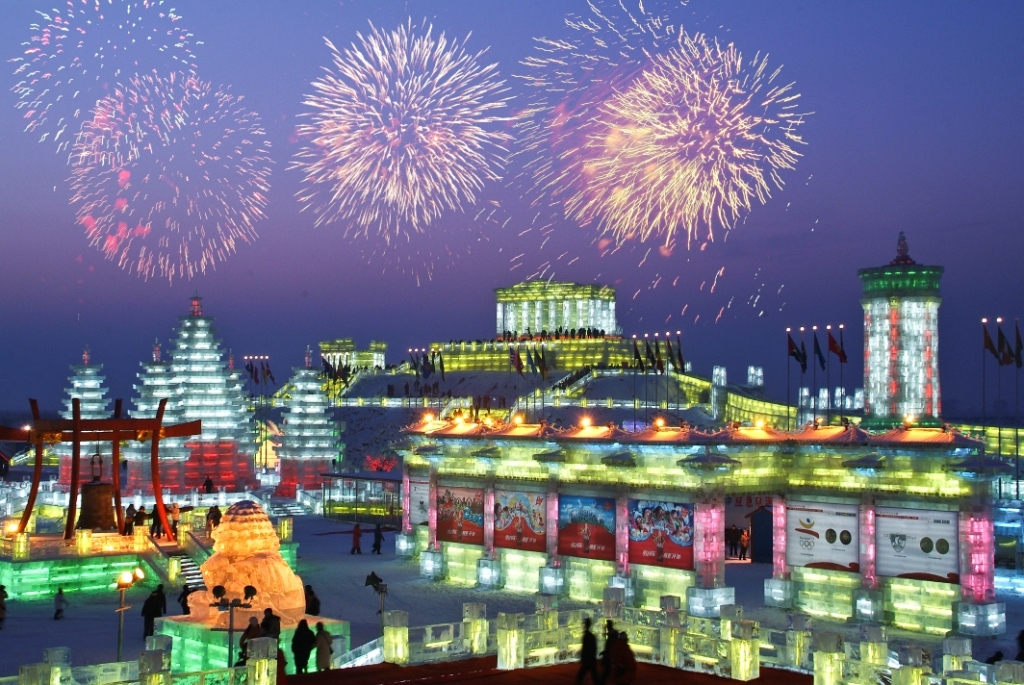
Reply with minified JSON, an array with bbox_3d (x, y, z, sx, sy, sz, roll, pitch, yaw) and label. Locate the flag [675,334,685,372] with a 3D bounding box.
[{"bbox_3d":[13.669,0.975,111.000,0.700,2.800,0.400,0,-3,0],"label":"flag"}]

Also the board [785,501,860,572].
[{"bbox_3d":[12.684,7.915,55.790,0.100,2.650,3.550,3,-4,-41],"label":"board"}]

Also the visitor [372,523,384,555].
[{"bbox_3d":[-7.639,11.243,78.200,0.620,1.730,0.500,1,-3,-9],"label":"visitor"}]

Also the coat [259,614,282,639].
[{"bbox_3d":[-7.001,8.337,39.700,0.620,0.880,0.420,-1,-3,24],"label":"coat"}]

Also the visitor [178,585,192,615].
[{"bbox_3d":[-11.980,9.771,50.300,0.600,1.700,0.420,0,-3,0],"label":"visitor"}]

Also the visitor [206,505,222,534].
[{"bbox_3d":[-15.020,9.037,69.000,0.650,1.700,0.450,-1,-3,12],"label":"visitor"}]

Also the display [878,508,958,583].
[{"bbox_3d":[15.557,7.760,52.554,0.100,2.660,3.610,3,-4,-41],"label":"display"}]

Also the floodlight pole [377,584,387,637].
[{"bbox_3d":[-4.065,8.951,43.000,0.150,2.650,0.150,0,-3,9],"label":"floodlight pole"}]

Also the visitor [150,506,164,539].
[{"bbox_3d":[-17.768,8.972,68.500,0.420,1.720,0.600,3,-4,-45],"label":"visitor"}]

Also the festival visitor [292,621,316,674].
[{"bbox_3d":[-6.468,9.463,42.500,0.680,1.720,0.450,1,-3,-11],"label":"festival visitor"}]

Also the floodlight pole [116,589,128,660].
[{"bbox_3d":[-12.000,8.881,42.000,0.150,2.700,0.150,-1,-3,24],"label":"floodlight pole"}]

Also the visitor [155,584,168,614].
[{"bbox_3d":[-12.661,9.595,49.300,0.580,1.720,0.400,0,-3,12],"label":"visitor"}]

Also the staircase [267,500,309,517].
[{"bbox_3d":[-17.498,12.996,107.000,1.800,1.000,3.100,-3,-4,45],"label":"staircase"}]

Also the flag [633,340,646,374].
[{"bbox_3d":[10.847,1.146,116.000,1.000,2.700,0.400,0,-3,0],"label":"flag"}]

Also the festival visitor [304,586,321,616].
[{"bbox_3d":[-7.196,9.613,49.300,0.420,1.700,0.600,-3,-4,45],"label":"festival visitor"}]

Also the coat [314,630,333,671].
[{"bbox_3d":[-5.880,9.607,42.700,0.520,1.250,0.380,1,-3,-11],"label":"coat"}]

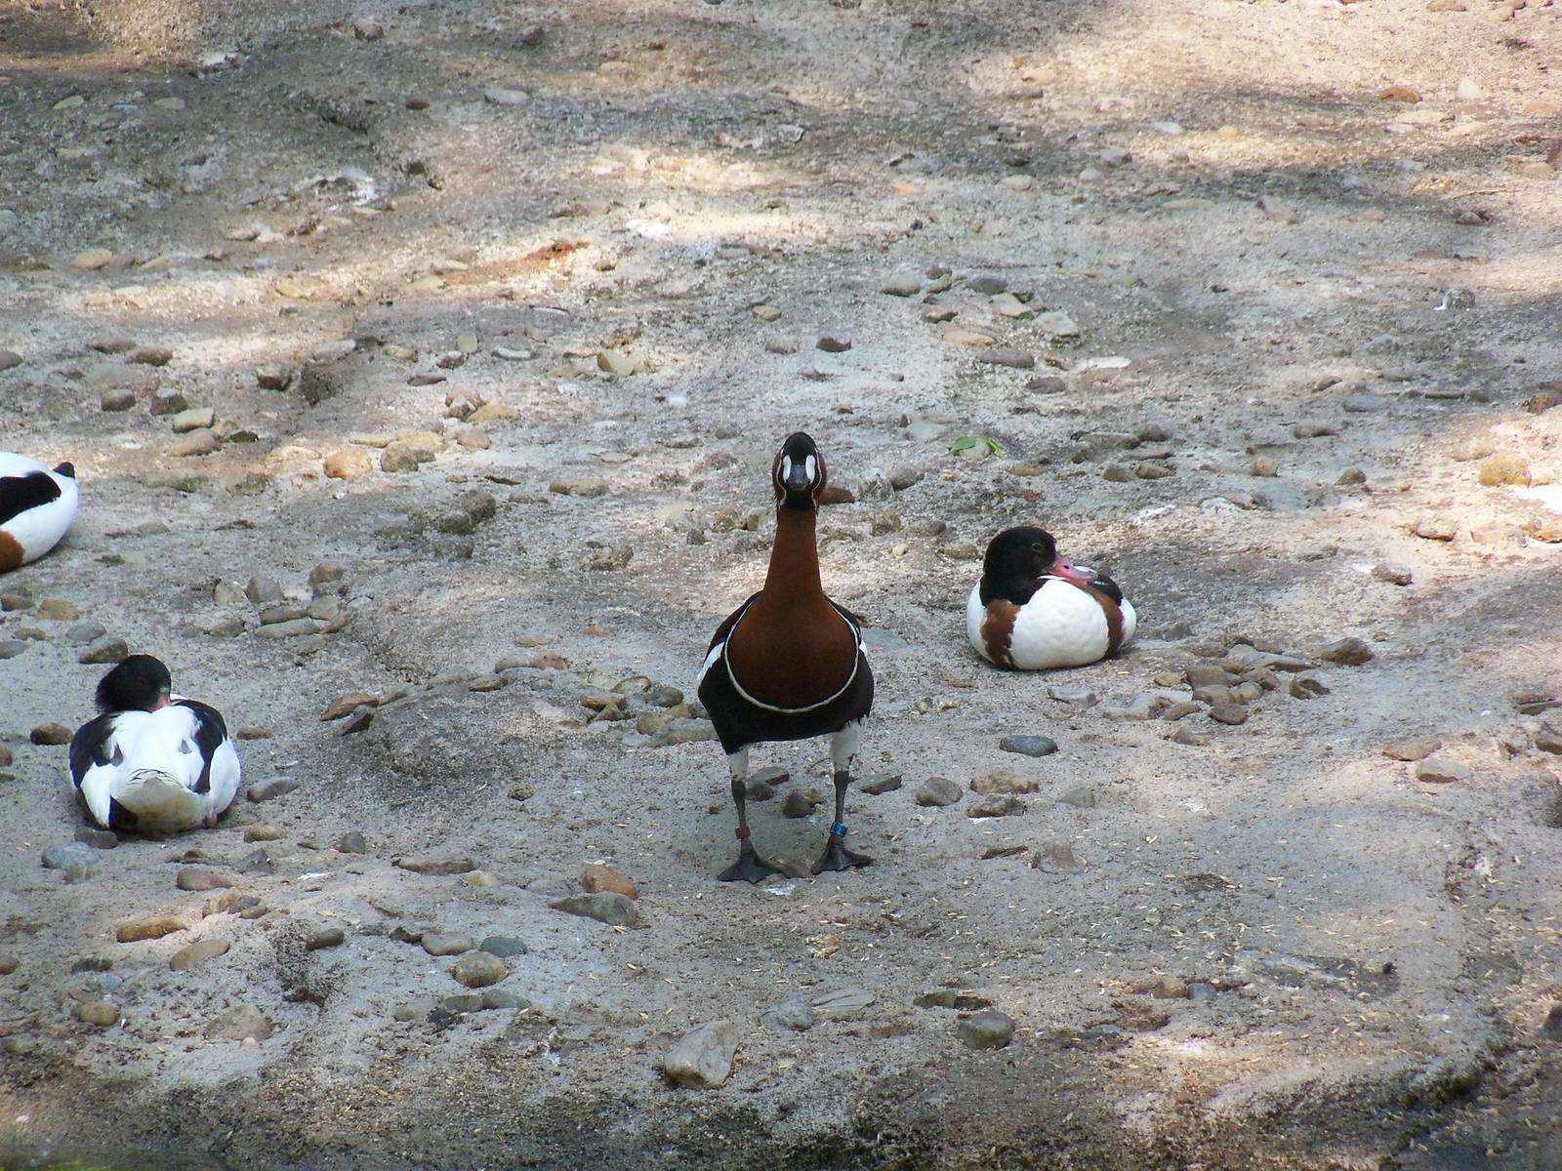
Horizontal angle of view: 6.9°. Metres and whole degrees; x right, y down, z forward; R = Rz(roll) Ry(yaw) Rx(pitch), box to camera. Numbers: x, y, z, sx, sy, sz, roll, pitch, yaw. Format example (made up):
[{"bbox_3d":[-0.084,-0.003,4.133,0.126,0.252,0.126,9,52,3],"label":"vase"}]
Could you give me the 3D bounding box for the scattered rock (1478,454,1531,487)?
[{"bbox_3d":[0.713,-0.113,12.712,0.051,0.027,0.042,0,18,0],"label":"scattered rock"}]

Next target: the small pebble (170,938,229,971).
[{"bbox_3d":[-0.523,0.332,11.611,0.061,0.017,0.033,-12,22,-33],"label":"small pebble"}]

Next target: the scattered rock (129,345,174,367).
[{"bbox_3d":[-0.672,-0.245,13.769,0.048,0.021,0.034,0,13,0],"label":"scattered rock"}]

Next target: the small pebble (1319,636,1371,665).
[{"bbox_3d":[0.517,0.060,11.829,0.047,0.022,0.034,-3,16,-10],"label":"small pebble"}]

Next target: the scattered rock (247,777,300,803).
[{"bbox_3d":[-0.471,0.190,11.966,0.055,0.016,0.031,-8,20,-24],"label":"scattered rock"}]

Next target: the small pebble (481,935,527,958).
[{"bbox_3d":[-0.238,0.311,11.106,0.039,0.016,0.028,1,16,5],"label":"small pebble"}]

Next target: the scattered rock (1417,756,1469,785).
[{"bbox_3d":[0.616,0.173,12.008,0.049,0.017,0.039,0,18,0],"label":"scattered rock"}]

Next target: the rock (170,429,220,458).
[{"bbox_3d":[-0.563,-0.137,12.399,0.048,0.024,0.034,-7,18,-24],"label":"rock"}]

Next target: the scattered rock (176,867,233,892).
[{"bbox_3d":[-0.504,0.257,11.261,0.046,0.017,0.033,3,16,12],"label":"scattered rock"}]

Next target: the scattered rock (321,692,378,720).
[{"bbox_3d":[-0.423,0.118,12.650,0.054,0.023,0.035,0,13,0],"label":"scattered rock"}]

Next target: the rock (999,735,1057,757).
[{"bbox_3d":[0.221,0.144,11.590,0.049,0.018,0.035,0,16,0],"label":"rock"}]

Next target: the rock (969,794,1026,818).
[{"bbox_3d":[0.199,0.204,11.931,0.053,0.017,0.033,-2,18,-5],"label":"rock"}]

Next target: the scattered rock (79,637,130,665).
[{"bbox_3d":[-0.644,0.063,12.280,0.050,0.020,0.035,-6,19,-19],"label":"scattered rock"}]

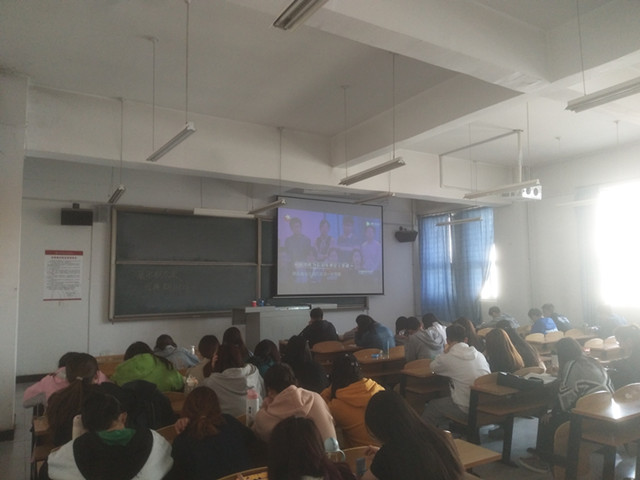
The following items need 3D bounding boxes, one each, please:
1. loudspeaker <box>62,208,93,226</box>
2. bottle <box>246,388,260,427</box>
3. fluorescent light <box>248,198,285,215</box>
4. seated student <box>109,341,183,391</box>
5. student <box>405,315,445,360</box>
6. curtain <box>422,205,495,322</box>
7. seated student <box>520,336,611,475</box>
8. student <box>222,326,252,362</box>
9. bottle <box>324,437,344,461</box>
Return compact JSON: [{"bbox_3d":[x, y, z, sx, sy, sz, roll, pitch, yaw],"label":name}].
[{"bbox_3d":[-4.381,-0.399,8.662,0.500,0.300,0.270,2,-5,-32],"label":"loudspeaker"},{"bbox_3d":[-0.429,1.100,3.109,0.080,0.275,0.080,2,-5,-32],"label":"bottle"},{"bbox_3d":[-0.914,-0.550,8.156,0.130,0.075,1.240,3,-6,-31],"label":"fluorescent light"},{"bbox_3d":[-1.482,1.487,4.123,0.560,1.220,0.750,2,-5,-32],"label":"seated student"},{"bbox_3d":[1.200,1.590,5.773,0.520,1.240,0.750,2,-5,-32],"label":"student"},{"bbox_3d":[3.317,0.581,11.856,0.200,2.500,2.360,2,-5,-32],"label":"curtain"},{"bbox_3d":[2.123,1.460,4.230,0.520,1.180,0.780,3,-6,-31],"label":"seated student"},{"bbox_3d":[-0.985,1.613,5.504,0.480,1.200,0.750,2,-5,-32],"label":"student"},{"bbox_3d":[0.061,1.057,2.284,0.075,0.230,0.075,2,-5,-32],"label":"bottle"}]

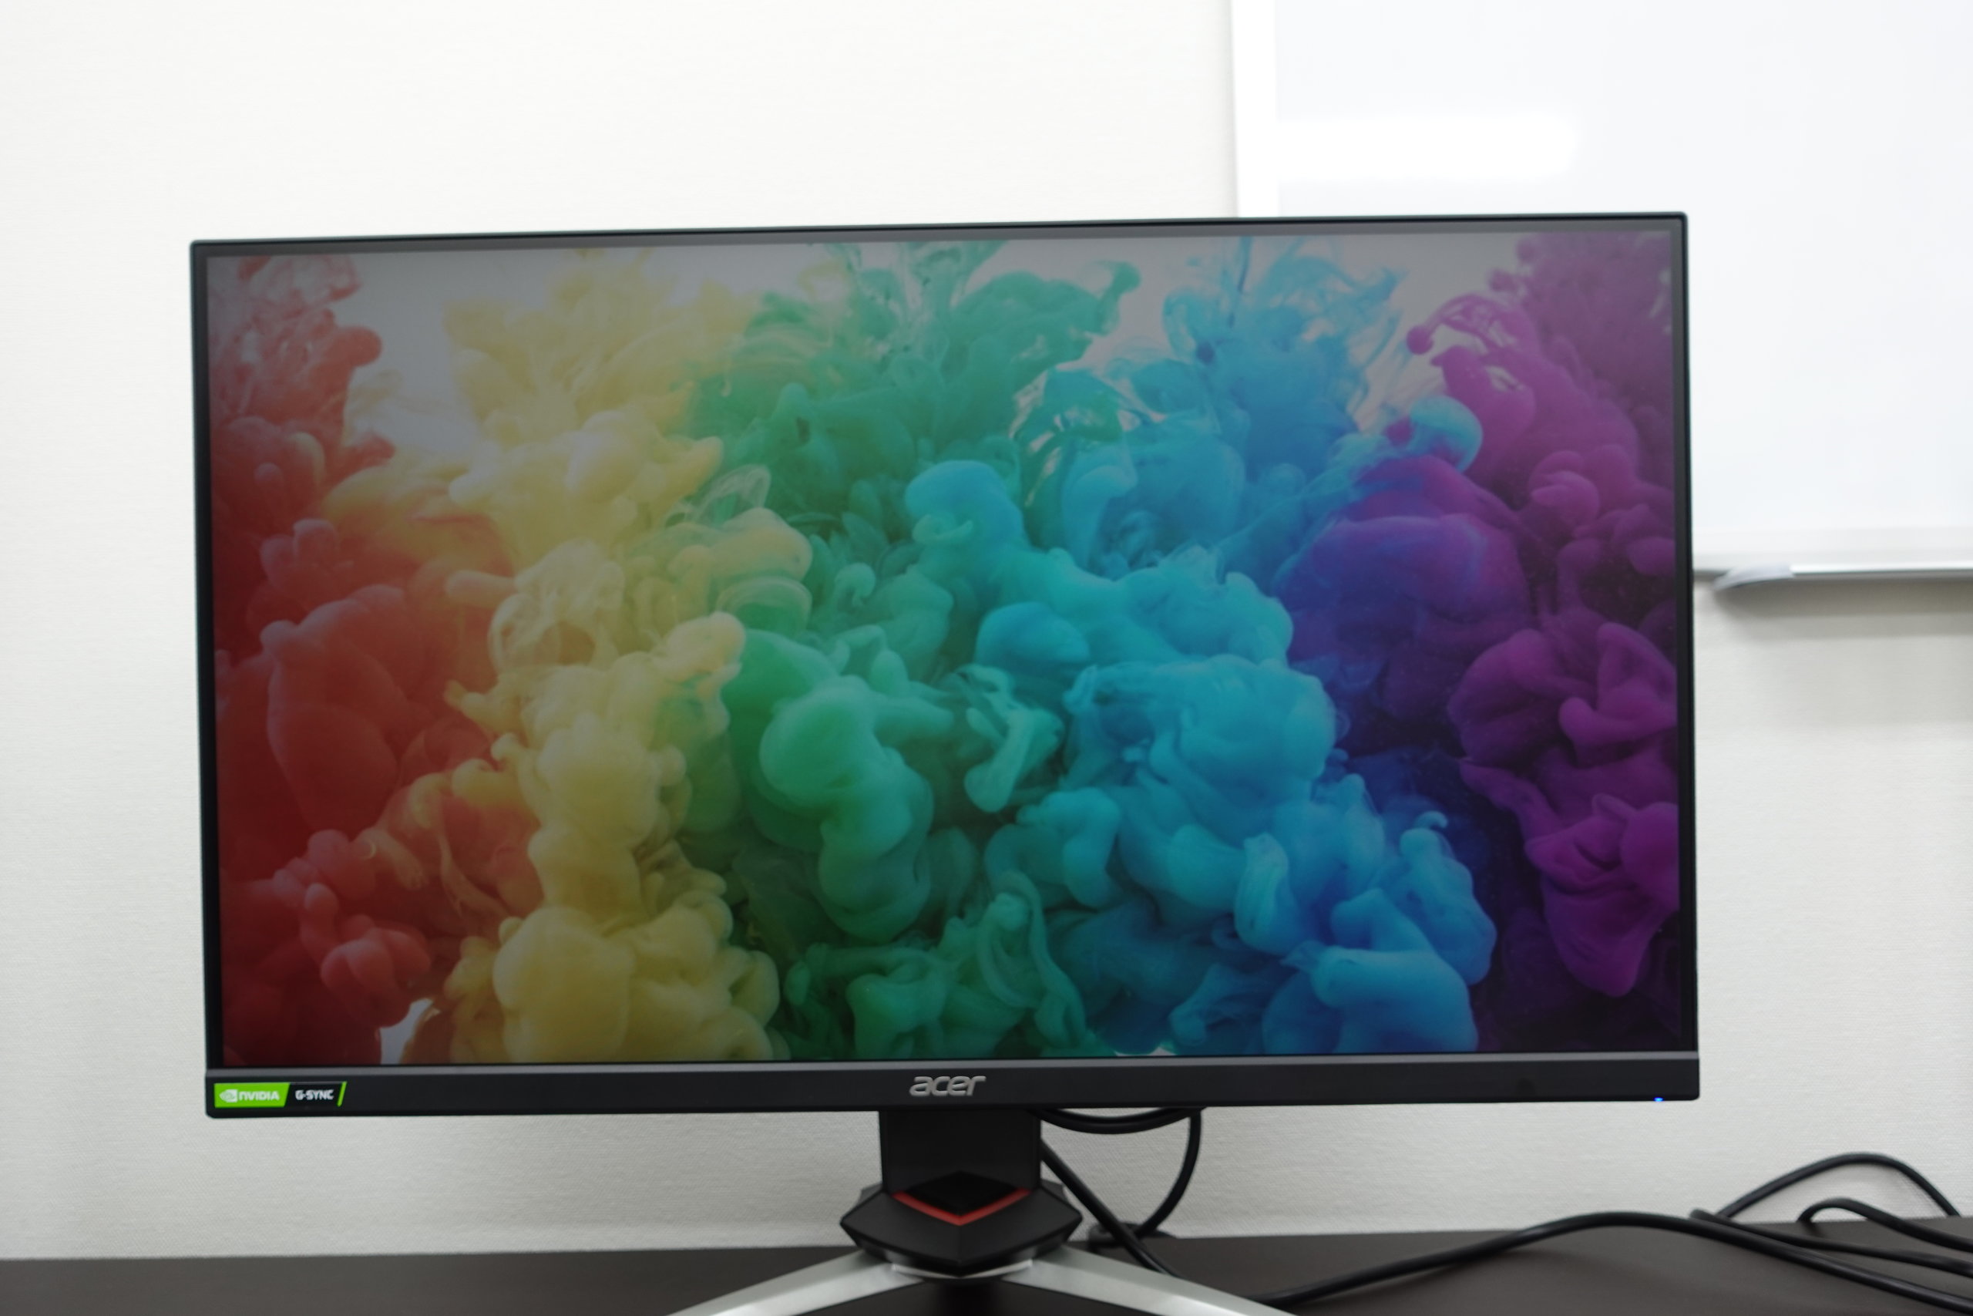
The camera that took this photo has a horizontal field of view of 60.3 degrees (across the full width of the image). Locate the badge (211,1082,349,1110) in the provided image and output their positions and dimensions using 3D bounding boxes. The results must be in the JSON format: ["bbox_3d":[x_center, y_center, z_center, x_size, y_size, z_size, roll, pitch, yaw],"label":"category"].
[{"bbox_3d":[-0.288,0.178,0.693,0.054,0.010,0.002,-1,0,1],"label":"badge"}]

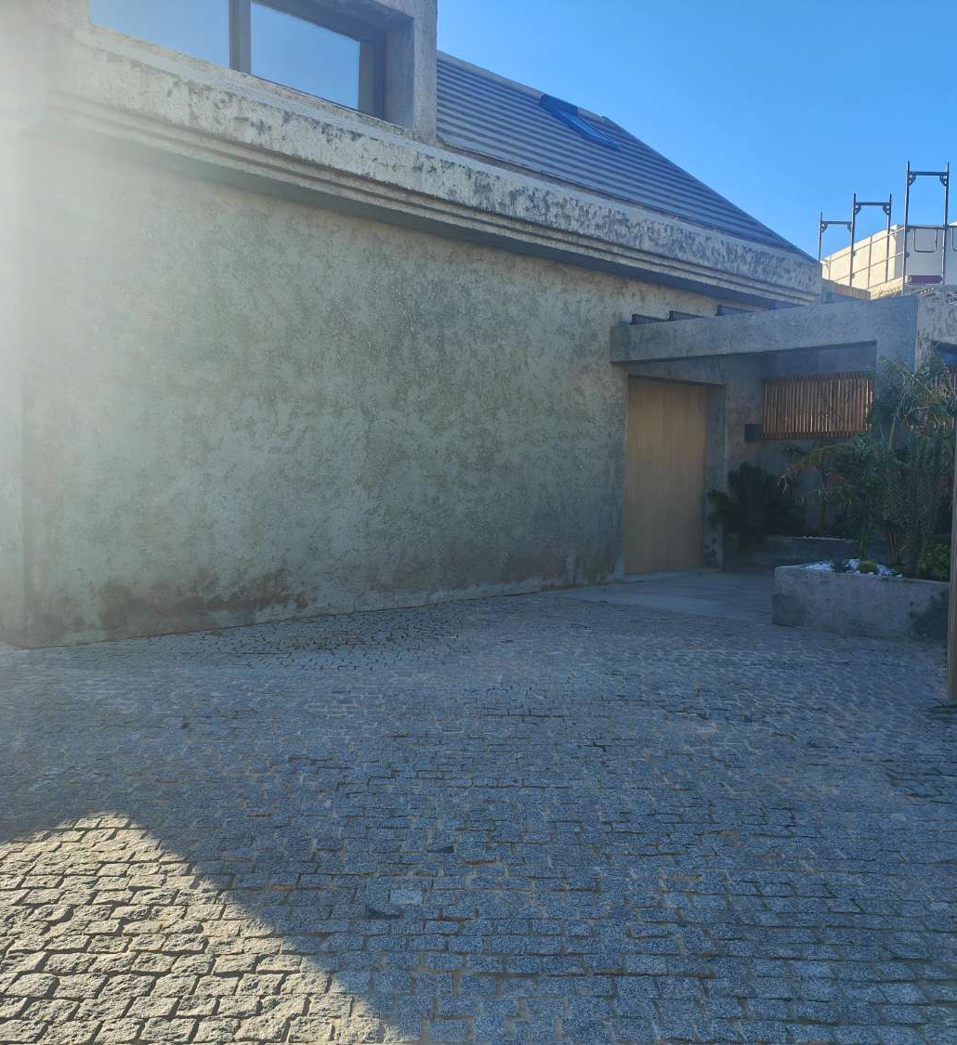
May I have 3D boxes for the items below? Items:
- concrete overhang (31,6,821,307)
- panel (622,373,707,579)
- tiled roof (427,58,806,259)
[{"bbox_3d":[0.823,-3.268,11.017,11.152,0.647,0.637,-3,5,-45],"label":"concrete overhang"},{"bbox_3d":[2.541,-0.646,13.800,1.940,2.548,0.098,-3,5,-45],"label":"panel"},{"bbox_3d":[1.045,-5.255,13.620,7.100,0.250,4.850,-3,41,-45],"label":"tiled roof"}]

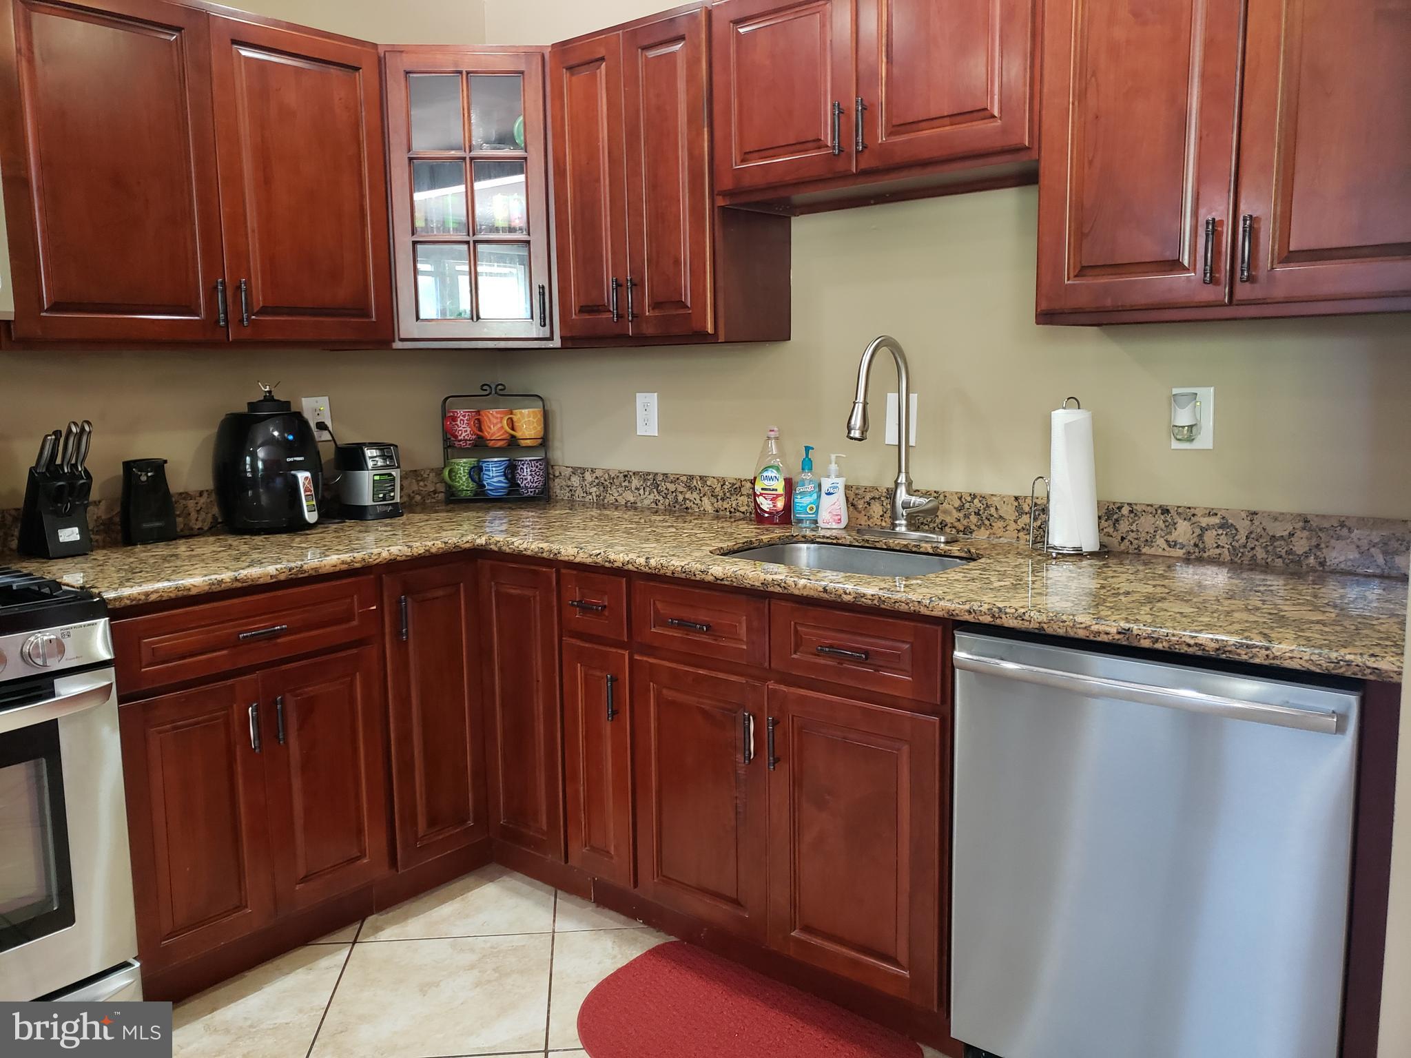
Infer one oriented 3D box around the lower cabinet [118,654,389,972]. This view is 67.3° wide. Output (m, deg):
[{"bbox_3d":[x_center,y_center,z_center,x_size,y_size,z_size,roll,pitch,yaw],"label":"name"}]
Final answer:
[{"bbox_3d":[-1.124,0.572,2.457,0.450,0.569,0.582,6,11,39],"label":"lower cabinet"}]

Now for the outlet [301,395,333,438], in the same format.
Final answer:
[{"bbox_3d":[-1.081,-0.307,2.964,0.011,0.121,0.077,6,10,39],"label":"outlet"}]

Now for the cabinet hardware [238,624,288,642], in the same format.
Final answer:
[{"bbox_3d":[-0.945,0.218,2.248,0.032,0.014,0.112,6,11,39],"label":"cabinet hardware"}]

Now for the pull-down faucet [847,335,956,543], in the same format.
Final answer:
[{"bbox_3d":[0.398,-0.199,2.378,0.250,0.459,0.270,6,10,39],"label":"pull-down faucet"}]

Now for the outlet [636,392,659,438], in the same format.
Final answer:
[{"bbox_3d":[-0.170,-0.333,3.076,0.082,0.126,0.012,6,11,39],"label":"outlet"}]

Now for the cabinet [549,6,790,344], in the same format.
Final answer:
[{"bbox_3d":[-0.092,-0.850,2.700,0.535,0.755,0.326,6,10,39],"label":"cabinet"}]

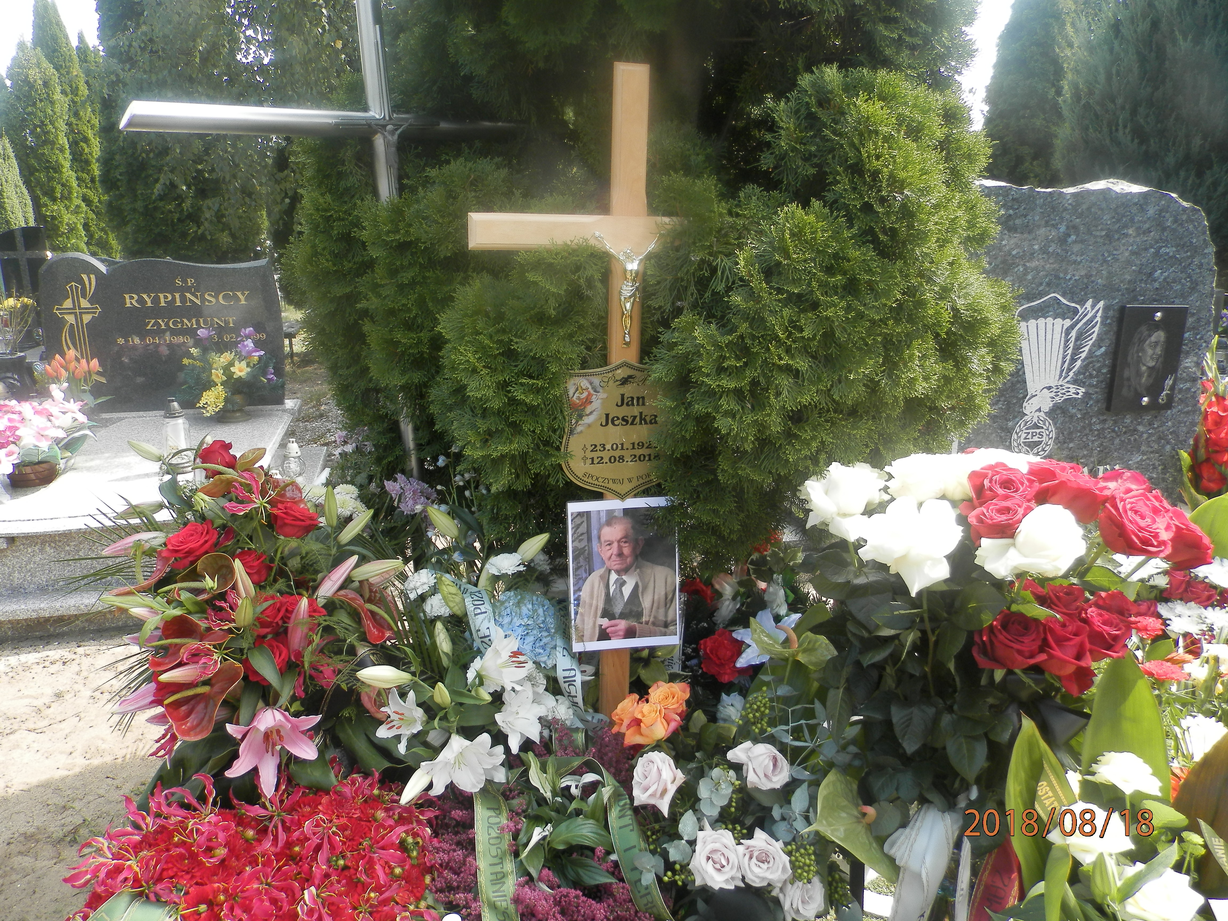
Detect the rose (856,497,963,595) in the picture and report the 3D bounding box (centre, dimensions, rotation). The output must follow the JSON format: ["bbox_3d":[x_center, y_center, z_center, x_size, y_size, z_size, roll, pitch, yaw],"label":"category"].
[{"bbox_3d":[0.334,0.095,1.000,0.115,0.090,0.110,0,57,0],"label":"rose"}]

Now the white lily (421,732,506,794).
[{"bbox_3d":[-0.247,0.496,1.450,0.135,0.100,0.100,-1,12,-24],"label":"white lily"}]

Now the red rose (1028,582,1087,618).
[{"bbox_3d":[0.625,0.197,1.250,0.078,0.057,0.075,1,30,0],"label":"red rose"}]

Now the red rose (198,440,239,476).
[{"bbox_3d":[-0.652,-0.003,1.460,0.062,0.060,0.062,1,20,0],"label":"red rose"}]

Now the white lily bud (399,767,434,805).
[{"bbox_3d":[-0.312,0.513,1.400,0.075,0.030,0.030,-49,0,-18],"label":"white lily bud"}]

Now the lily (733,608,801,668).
[{"bbox_3d":[0.274,0.316,1.580,0.122,0.105,0.070,-1,21,-6],"label":"lily"}]

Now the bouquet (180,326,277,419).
[{"bbox_3d":[-1.542,-0.355,3.550,0.390,0.370,0.300,-2,18,-5],"label":"bouquet"}]

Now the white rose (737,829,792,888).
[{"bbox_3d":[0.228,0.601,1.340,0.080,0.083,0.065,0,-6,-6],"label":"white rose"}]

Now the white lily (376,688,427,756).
[{"bbox_3d":[-0.352,0.432,1.470,0.088,0.105,0.070,8,9,26],"label":"white lily"}]

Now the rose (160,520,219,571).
[{"bbox_3d":[-0.659,0.134,1.380,0.085,0.080,0.062,-3,-22,-11],"label":"rose"}]

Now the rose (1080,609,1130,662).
[{"bbox_3d":[0.664,0.236,1.200,0.072,0.064,0.072,1,35,0],"label":"rose"}]

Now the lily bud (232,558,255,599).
[{"bbox_3d":[-0.577,0.184,1.380,0.028,0.070,0.028,-16,18,0],"label":"lily bud"}]

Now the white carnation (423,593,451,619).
[{"bbox_3d":[-0.318,0.262,1.600,0.060,0.045,0.060,-4,36,-12],"label":"white carnation"}]

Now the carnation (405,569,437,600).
[{"bbox_3d":[-0.353,0.227,1.620,0.060,0.058,0.050,6,-14,20],"label":"carnation"}]

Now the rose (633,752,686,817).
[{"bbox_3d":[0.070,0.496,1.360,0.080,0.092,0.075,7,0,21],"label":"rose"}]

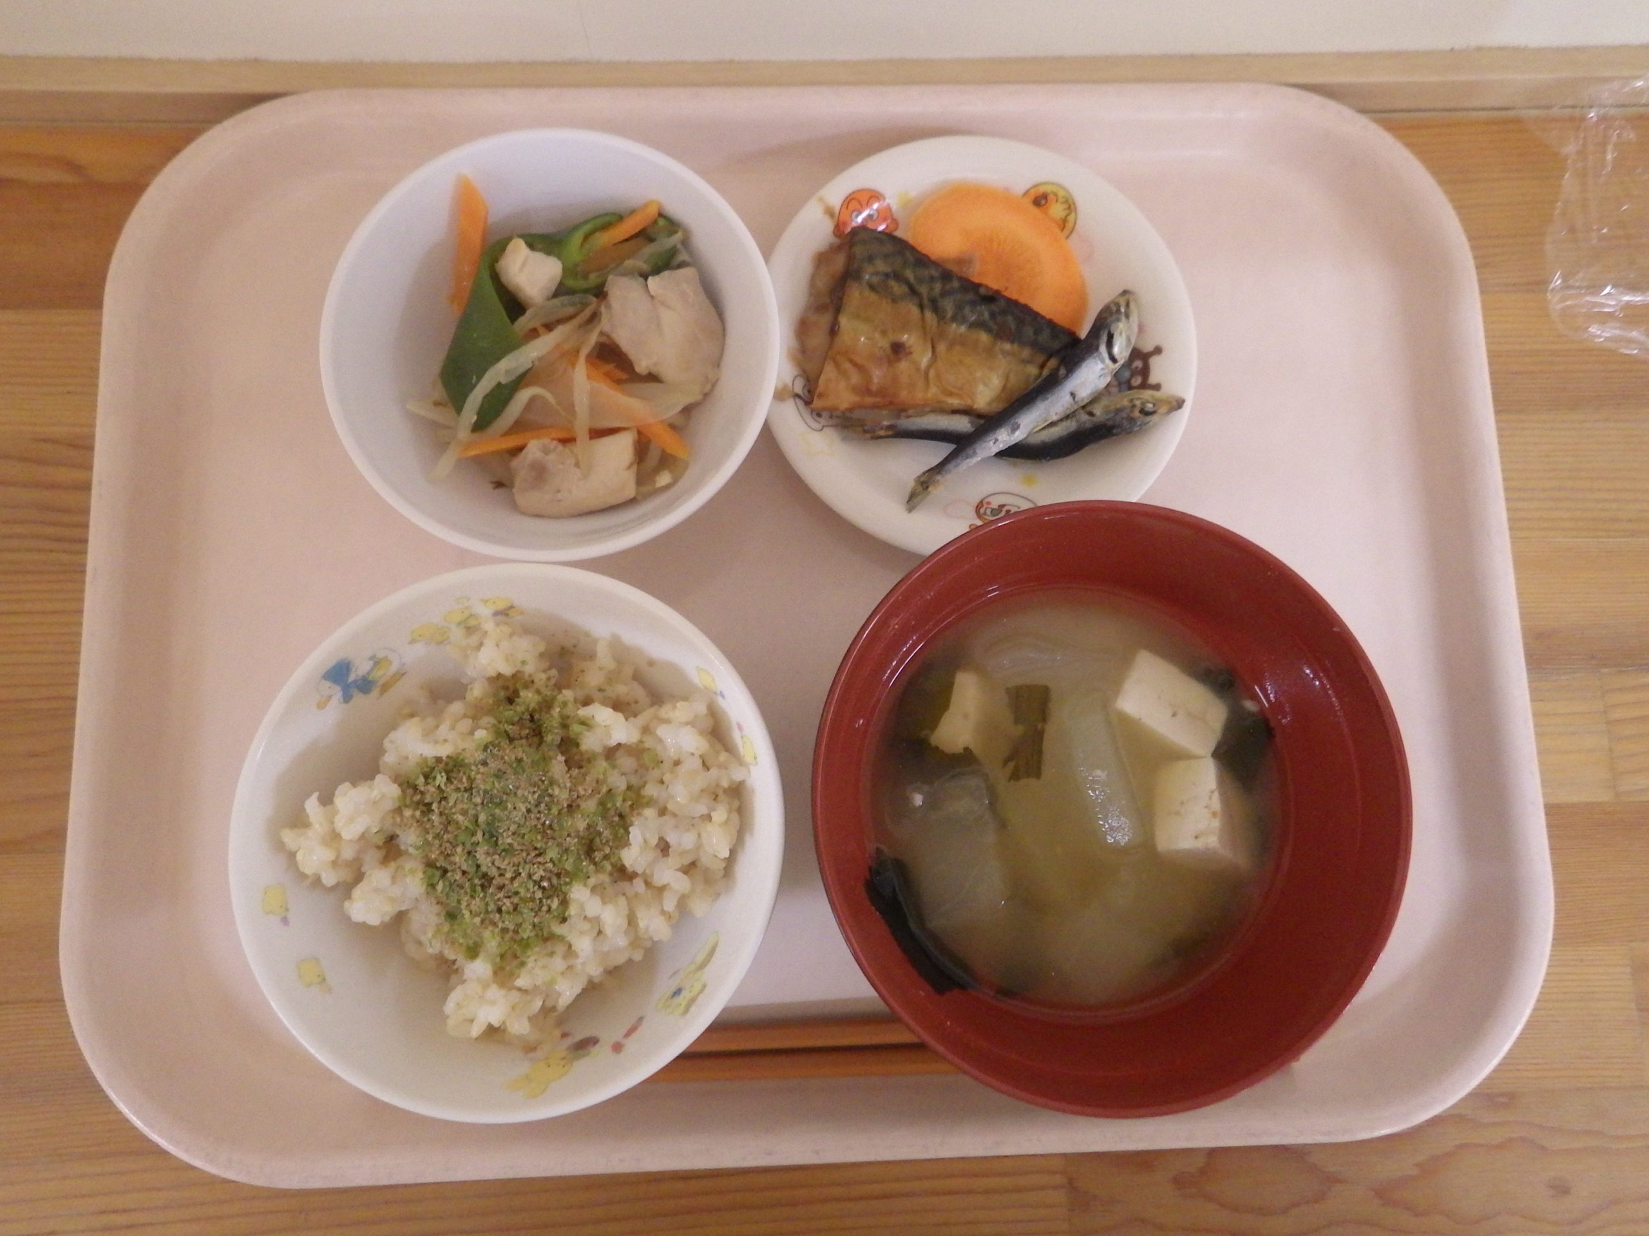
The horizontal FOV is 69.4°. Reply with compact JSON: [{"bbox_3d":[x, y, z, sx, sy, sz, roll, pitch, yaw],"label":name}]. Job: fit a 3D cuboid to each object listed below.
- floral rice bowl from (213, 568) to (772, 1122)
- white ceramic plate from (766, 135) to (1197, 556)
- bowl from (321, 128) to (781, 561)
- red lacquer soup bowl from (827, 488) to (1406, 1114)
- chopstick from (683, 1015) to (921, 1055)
[{"bbox_3d":[-0.067,0.049,0.275,0.115,0.055,0.115,0,81,-2],"label":"floral rice bowl"},{"bbox_3d":[0.039,-0.069,0.317,0.115,0.020,0.115,0,81,-2],"label":"white ceramic plate"},{"bbox_3d":[-0.064,-0.061,0.297,0.105,0.048,0.105,-1,81,-2],"label":"bowl"},{"bbox_3d":[0.058,0.041,0.276,0.123,0.066,0.123,0,81,-2],"label":"red lacquer soup bowl"},{"bbox_3d":[0.008,0.102,0.294,0.220,0.007,0.007,-1,81,-2],"label":"chopstick"}]

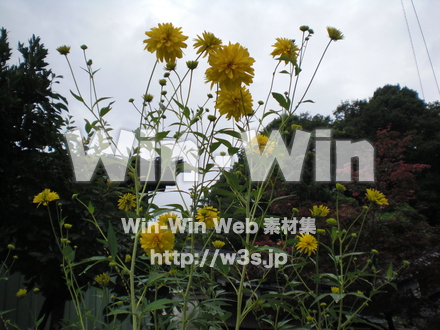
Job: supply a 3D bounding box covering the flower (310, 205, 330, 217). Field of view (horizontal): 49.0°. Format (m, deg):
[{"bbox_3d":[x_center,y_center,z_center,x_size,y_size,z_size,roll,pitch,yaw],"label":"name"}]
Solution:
[{"bbox_3d":[0.302,0.137,1.450,0.060,0.038,0.058,-7,-18,11],"label":"flower"}]

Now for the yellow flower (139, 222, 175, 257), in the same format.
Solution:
[{"bbox_3d":[-0.149,0.179,1.150,0.080,0.080,0.055,-1,-18,-7],"label":"yellow flower"}]

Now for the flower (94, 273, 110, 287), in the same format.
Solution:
[{"bbox_3d":[-0.304,0.296,1.250,0.040,0.034,0.040,-1,-16,-6],"label":"flower"}]

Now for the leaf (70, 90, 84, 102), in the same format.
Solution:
[{"bbox_3d":[-0.310,-0.149,1.050,0.038,0.007,0.014,42,-21,-5],"label":"leaf"}]

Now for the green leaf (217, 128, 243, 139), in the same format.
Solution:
[{"bbox_3d":[0.023,-0.075,1.150,0.062,0.024,0.035,-3,-18,1],"label":"green leaf"}]

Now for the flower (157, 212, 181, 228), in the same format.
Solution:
[{"bbox_3d":[-0.139,0.152,1.300,0.065,0.046,0.062,-1,-18,-6],"label":"flower"}]

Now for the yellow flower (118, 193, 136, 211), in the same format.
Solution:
[{"bbox_3d":[-0.220,0.087,1.150,0.042,0.042,0.032,0,-16,-9],"label":"yellow flower"}]

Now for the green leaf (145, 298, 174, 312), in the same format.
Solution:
[{"bbox_3d":[-0.130,0.305,1.050,0.068,0.028,0.012,9,-51,-8],"label":"green leaf"}]

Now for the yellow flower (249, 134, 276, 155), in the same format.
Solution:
[{"bbox_3d":[0.107,-0.051,1.220,0.070,0.052,0.060,-5,-18,5],"label":"yellow flower"}]

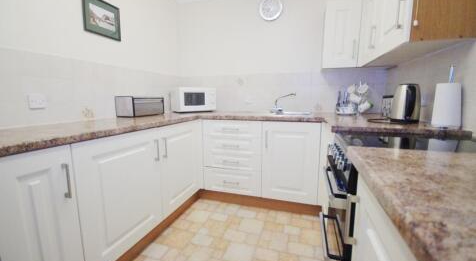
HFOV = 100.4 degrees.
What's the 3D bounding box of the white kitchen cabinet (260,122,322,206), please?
[{"bbox_3d":[0.547,0.246,2.017,0.491,0.720,0.580,3,9,18],"label":"white kitchen cabinet"}]

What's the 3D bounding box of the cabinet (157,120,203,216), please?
[{"bbox_3d":[-0.758,0.277,1.858,0.580,0.720,0.587,3,9,18],"label":"cabinet"}]

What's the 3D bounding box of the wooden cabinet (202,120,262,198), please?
[{"bbox_3d":[0.030,0.222,2.188,0.599,0.720,0.580,3,9,18],"label":"wooden cabinet"}]

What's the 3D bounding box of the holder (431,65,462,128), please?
[{"bbox_3d":[1.139,-0.185,1.077,0.115,0.330,0.115,3,9,18],"label":"holder"}]

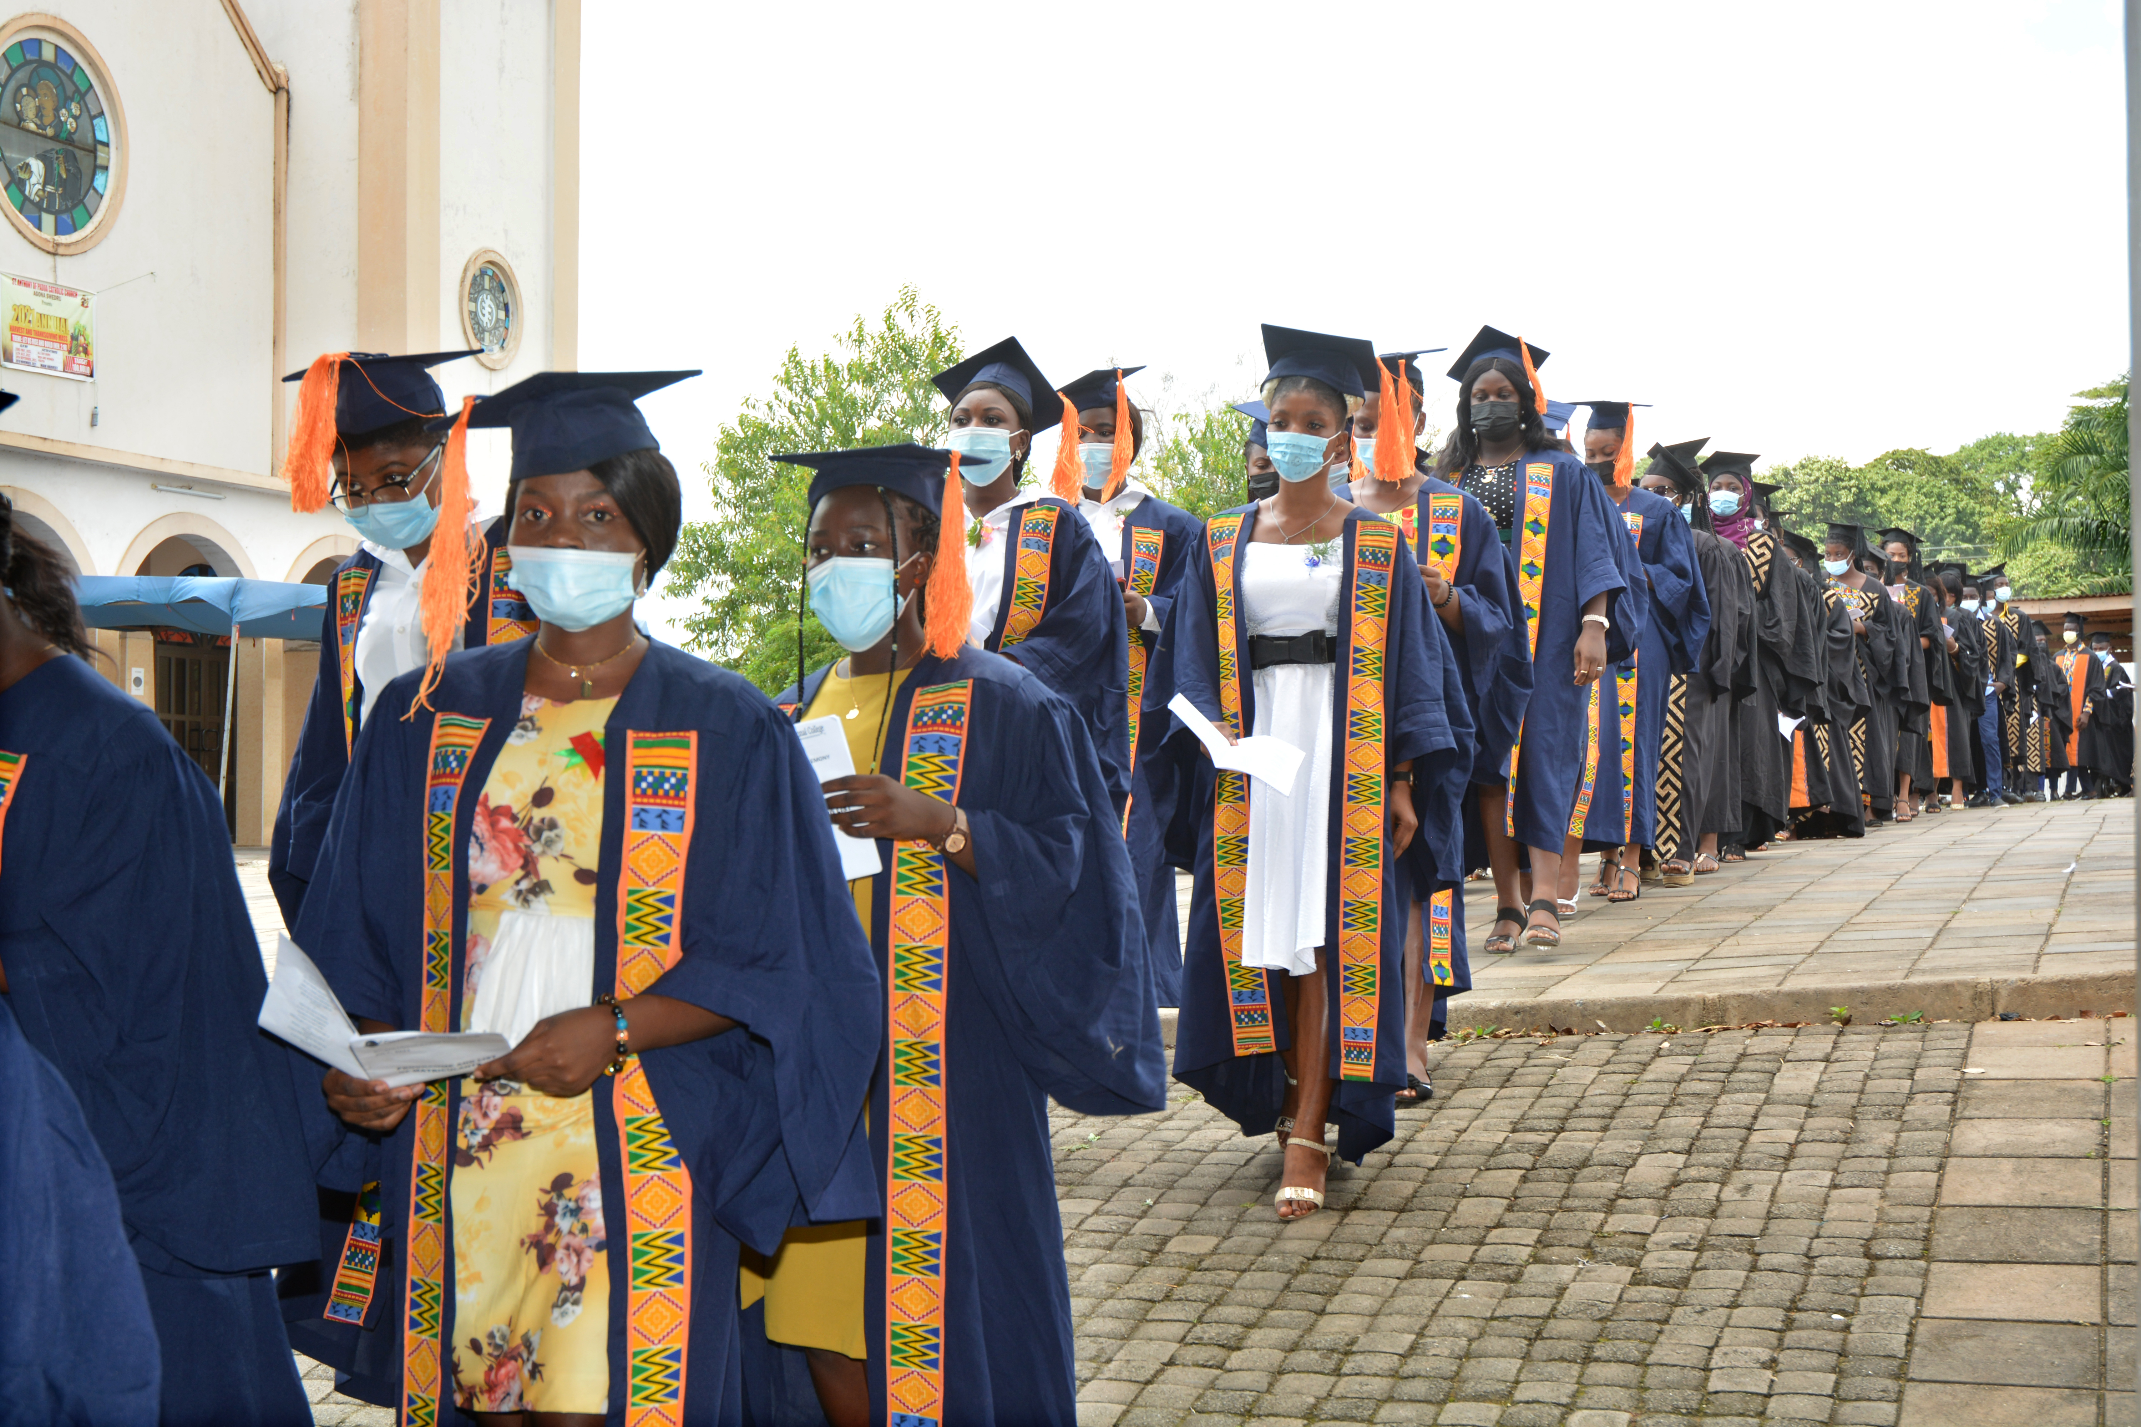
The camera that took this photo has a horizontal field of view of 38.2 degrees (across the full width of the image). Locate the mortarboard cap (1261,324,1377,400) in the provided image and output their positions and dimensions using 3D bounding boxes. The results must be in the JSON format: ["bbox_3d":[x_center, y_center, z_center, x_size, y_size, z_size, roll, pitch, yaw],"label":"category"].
[{"bbox_3d":[0.498,-0.698,6.200,0.240,0.115,0.240,2,-17,13],"label":"mortarboard cap"}]

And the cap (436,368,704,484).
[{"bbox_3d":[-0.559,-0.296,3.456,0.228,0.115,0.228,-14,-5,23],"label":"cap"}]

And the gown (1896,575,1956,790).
[{"bbox_3d":[5.036,-0.171,18.600,0.540,1.270,0.380,-1,-2,25],"label":"gown"}]

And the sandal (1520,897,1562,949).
[{"bbox_3d":[1.284,0.572,8.450,0.100,0.130,0.240,0,-1,14],"label":"sandal"}]

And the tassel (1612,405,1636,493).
[{"bbox_3d":[1.886,-0.908,10.550,0.070,0.285,0.060,-1,-2,20],"label":"tassel"}]

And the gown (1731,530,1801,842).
[{"bbox_3d":[2.925,-0.119,13.300,0.600,1.340,0.480,0,-1,20],"label":"gown"}]

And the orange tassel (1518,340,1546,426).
[{"bbox_3d":[1.274,-0.923,8.550,0.038,0.235,0.033,-15,-3,16],"label":"orange tassel"}]

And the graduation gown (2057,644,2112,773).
[{"bbox_3d":[9.703,-0.024,29.600,0.580,1.230,0.420,-1,-1,33],"label":"graduation gown"}]

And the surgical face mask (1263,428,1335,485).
[{"bbox_3d":[0.469,-0.529,6.350,0.135,0.105,0.080,0,5,21],"label":"surgical face mask"}]

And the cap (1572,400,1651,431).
[{"bbox_3d":[1.849,-1.010,10.600,0.228,0.110,0.228,4,6,35],"label":"cap"}]

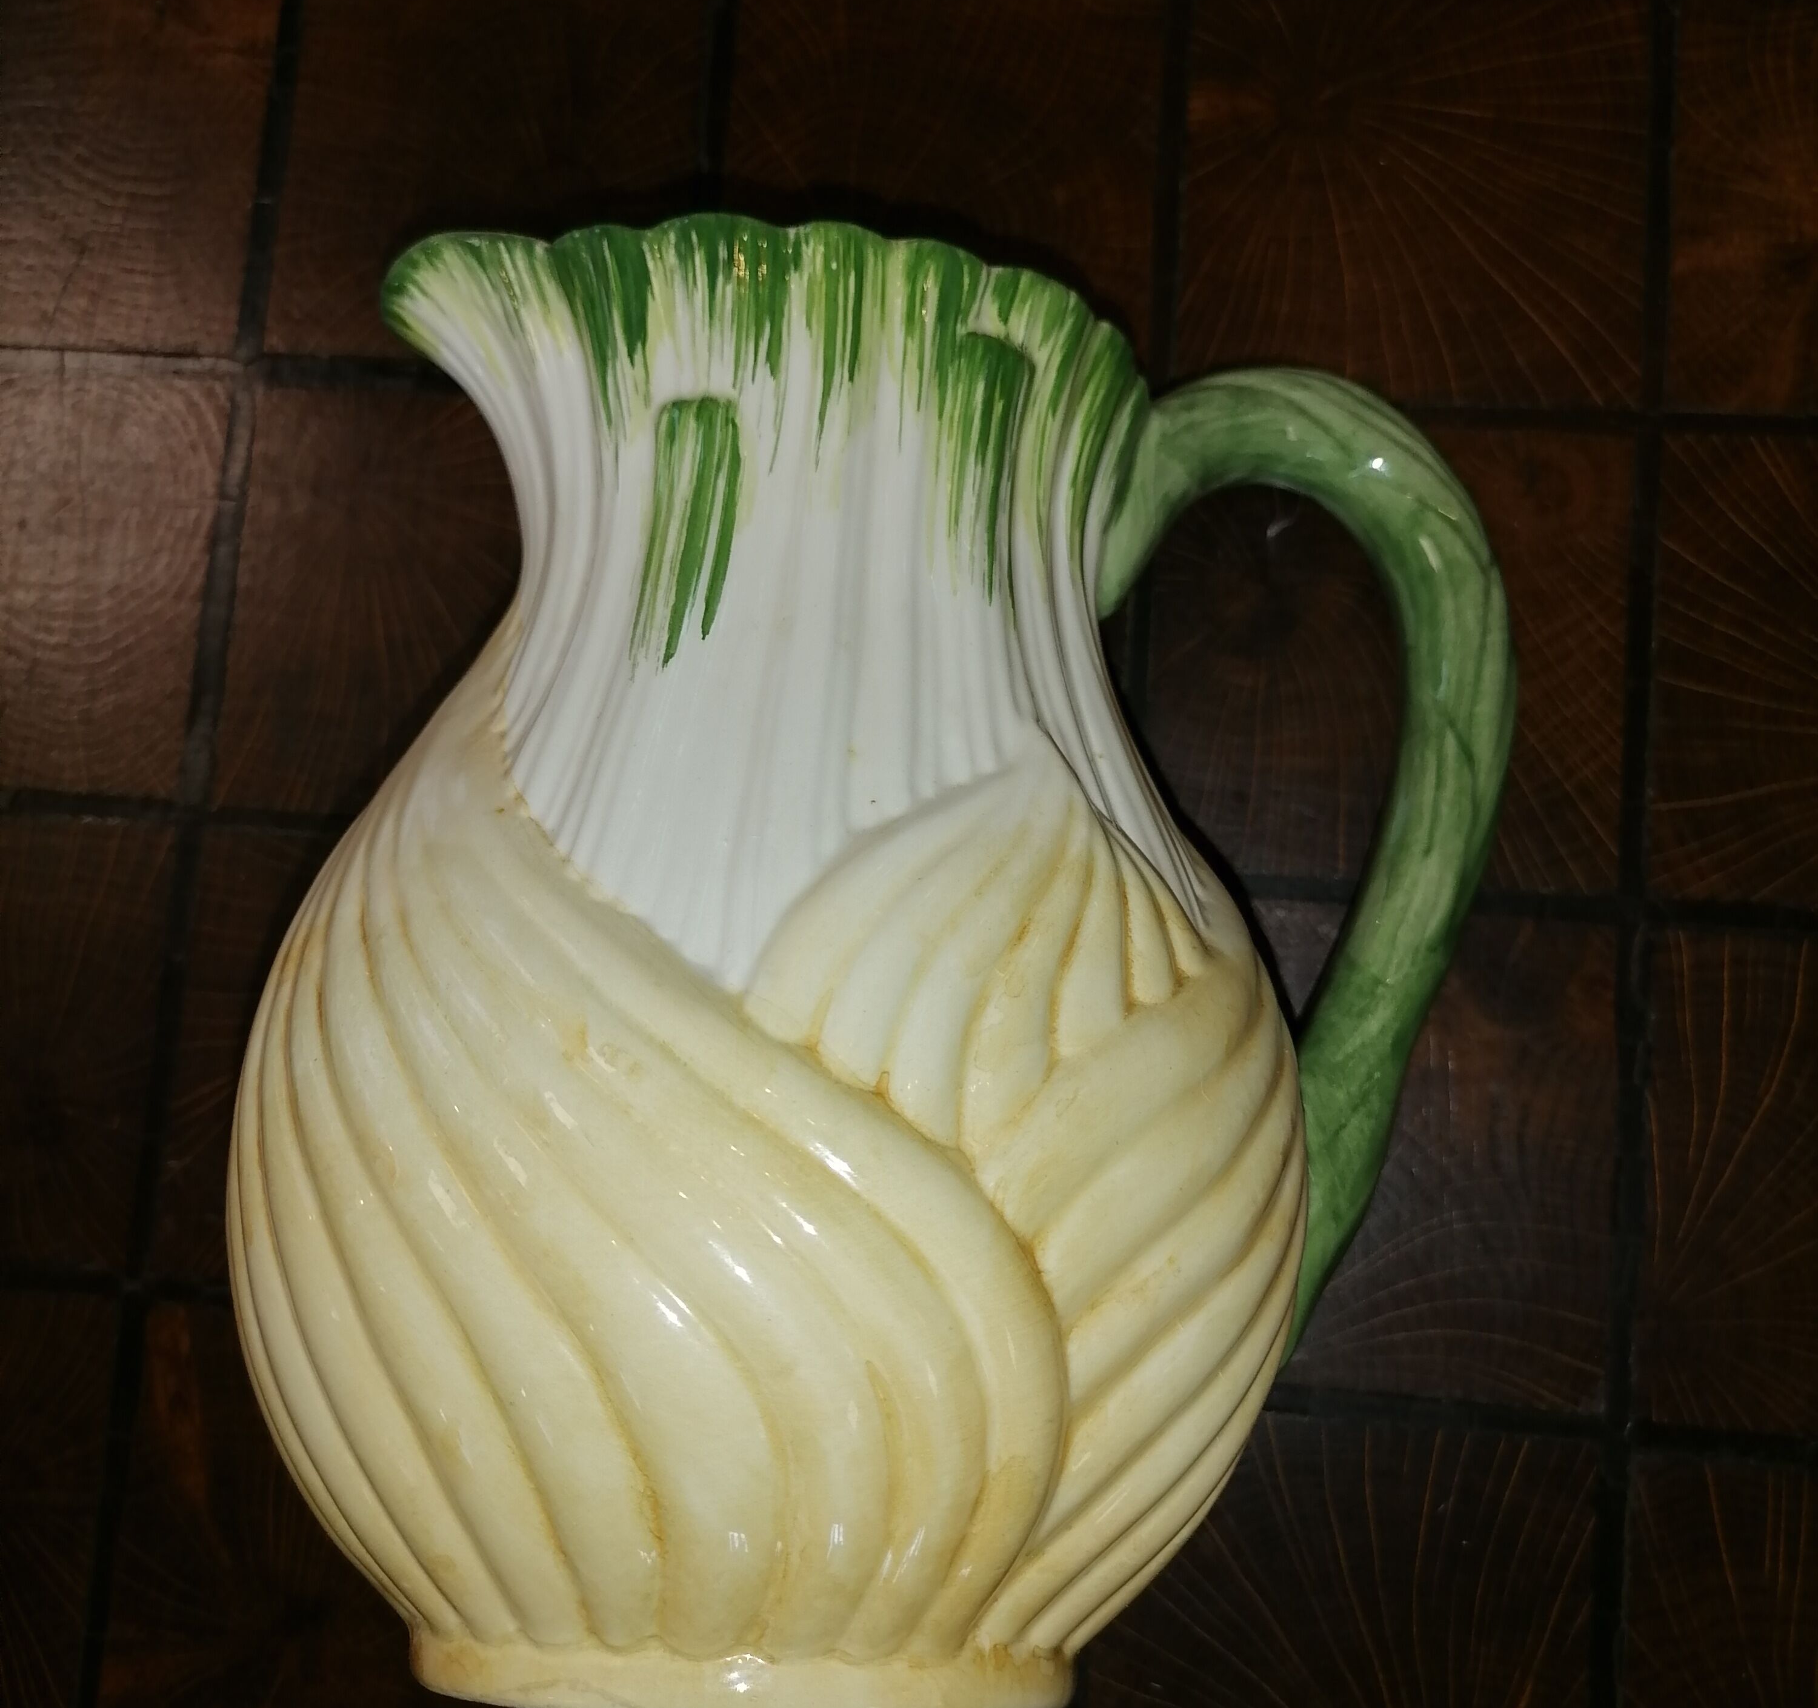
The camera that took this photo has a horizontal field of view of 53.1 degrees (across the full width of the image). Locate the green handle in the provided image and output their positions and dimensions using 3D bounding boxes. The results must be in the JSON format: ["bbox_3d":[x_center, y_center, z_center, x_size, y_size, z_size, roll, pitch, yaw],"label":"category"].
[{"bbox_3d":[0.071,-0.003,0.322,0.078,0.024,0.183,4,73,-6],"label":"green handle"}]

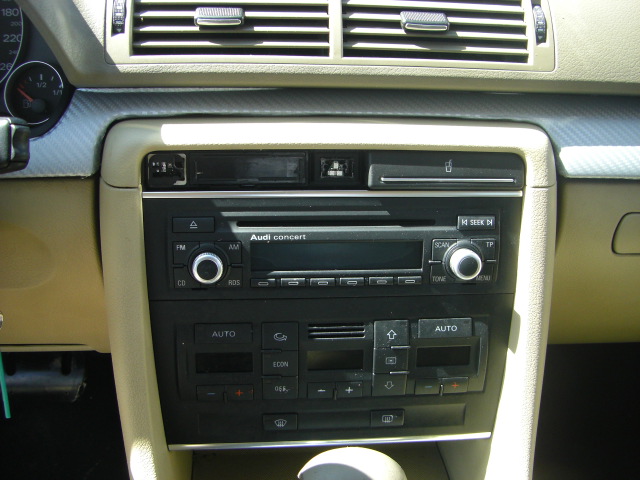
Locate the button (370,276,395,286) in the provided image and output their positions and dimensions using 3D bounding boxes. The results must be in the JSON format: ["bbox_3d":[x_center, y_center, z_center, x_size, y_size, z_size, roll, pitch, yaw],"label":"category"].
[{"bbox_3d":[0.039,0.026,0.443,0.015,0.006,0.006,-1,12,-6],"label":"button"}]

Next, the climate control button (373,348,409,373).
[{"bbox_3d":[0.045,0.078,0.455,0.023,0.017,0.006,-1,12,-6],"label":"climate control button"}]

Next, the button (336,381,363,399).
[{"bbox_3d":[0.019,0.098,0.468,0.018,0.011,0.005,-1,13,-5],"label":"button"}]

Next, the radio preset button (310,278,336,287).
[{"bbox_3d":[0.001,0.026,0.449,0.016,0.006,0.005,-1,13,-5],"label":"radio preset button"}]

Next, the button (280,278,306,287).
[{"bbox_3d":[-0.017,0.026,0.446,0.015,0.006,0.005,-1,13,-5],"label":"button"}]

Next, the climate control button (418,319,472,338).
[{"bbox_3d":[0.082,0.057,0.463,0.036,0.013,0.005,-1,13,-5],"label":"climate control button"}]

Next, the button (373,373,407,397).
[{"bbox_3d":[0.045,0.094,0.459,0.022,0.015,0.006,-1,12,-6],"label":"button"}]

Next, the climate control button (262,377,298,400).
[{"bbox_3d":[-0.026,0.096,0.462,0.023,0.016,0.005,-1,13,-5],"label":"climate control button"}]

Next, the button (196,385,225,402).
[{"bbox_3d":[-0.069,0.097,0.447,0.018,0.010,0.006,-1,12,-6],"label":"button"}]

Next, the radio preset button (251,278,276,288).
[{"bbox_3d":[-0.036,0.027,0.445,0.016,0.006,0.005,-1,13,-5],"label":"radio preset button"}]

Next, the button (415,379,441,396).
[{"bbox_3d":[0.072,0.097,0.471,0.017,0.012,0.005,-1,13,-5],"label":"button"}]

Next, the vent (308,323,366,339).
[{"bbox_3d":[0.011,0.057,0.449,0.036,0.011,0.008,-1,12,-6],"label":"vent"}]

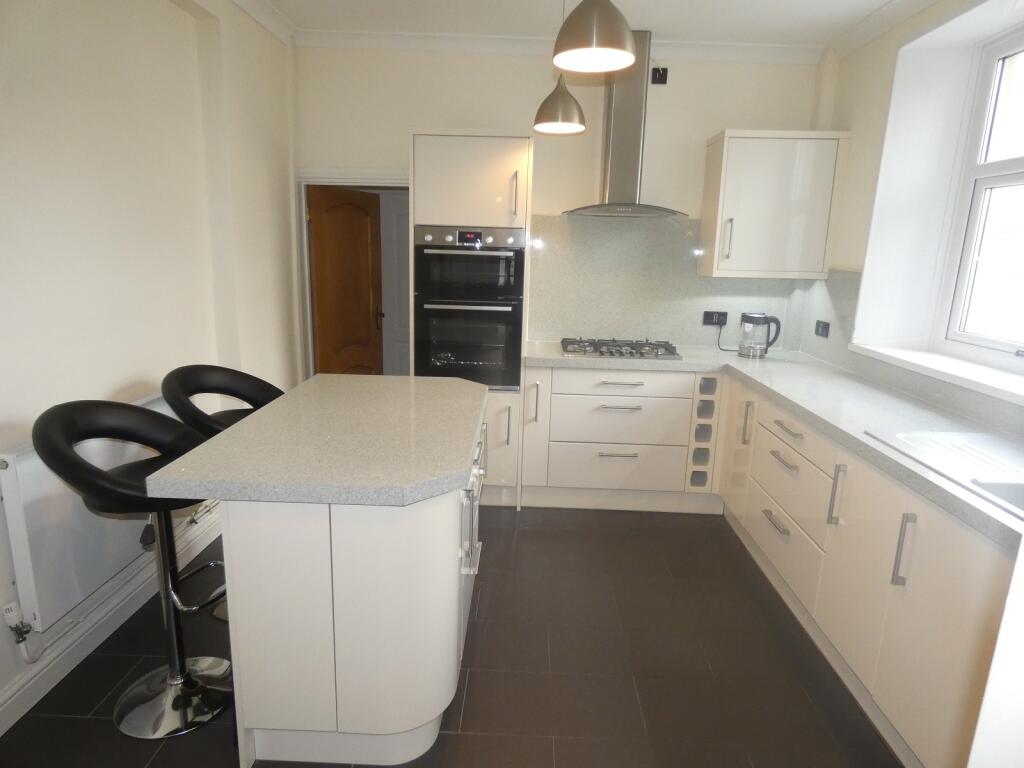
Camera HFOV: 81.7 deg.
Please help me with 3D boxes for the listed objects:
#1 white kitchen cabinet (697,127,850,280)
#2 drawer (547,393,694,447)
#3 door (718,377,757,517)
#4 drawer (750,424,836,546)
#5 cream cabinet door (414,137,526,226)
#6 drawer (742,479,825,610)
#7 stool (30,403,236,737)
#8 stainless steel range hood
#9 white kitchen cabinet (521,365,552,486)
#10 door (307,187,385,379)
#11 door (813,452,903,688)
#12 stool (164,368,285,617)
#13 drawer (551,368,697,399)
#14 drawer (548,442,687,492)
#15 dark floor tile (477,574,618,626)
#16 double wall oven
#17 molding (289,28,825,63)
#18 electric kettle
[{"bbox_3d":[1.500,-1.026,3.480,0.661,0.788,0.359,2,13,2],"label":"white kitchen cabinet"},{"bbox_3d":[0.629,0.155,3.600,0.797,0.282,0.480,2,13,2],"label":"drawer"},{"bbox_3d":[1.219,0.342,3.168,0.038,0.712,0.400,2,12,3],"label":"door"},{"bbox_3d":[1.417,0.418,2.547,0.480,0.286,0.749,2,13,1],"label":"drawer"},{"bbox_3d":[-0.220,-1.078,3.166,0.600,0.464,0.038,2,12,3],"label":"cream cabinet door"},{"bbox_3d":[1.416,0.689,2.612,0.480,0.280,0.790,2,13,2],"label":"drawer"},{"bbox_3d":[-1.171,0.575,1.900,0.530,0.980,0.485,3,13,7],"label":"stool"},{"bbox_3d":[0.661,-1.447,3.358,0.700,0.990,0.467,2,13,2],"label":"stainless steel range hood"},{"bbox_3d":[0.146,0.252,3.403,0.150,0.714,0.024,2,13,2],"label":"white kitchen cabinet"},{"bbox_3d":[-1.184,-0.447,4.347,0.042,1.875,0.755,7,14,24],"label":"door"},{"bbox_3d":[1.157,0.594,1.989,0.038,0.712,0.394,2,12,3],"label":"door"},{"bbox_3d":[-1.159,0.443,2.483,0.530,0.980,0.485,6,14,19],"label":"stool"},{"bbox_3d":[0.634,-0.055,3.544,0.797,0.146,0.480,2,13,1],"label":"drawer"},{"bbox_3d":[0.620,0.432,3.655,0.797,0.283,0.480,2,13,1],"label":"drawer"},{"bbox_3d":[0.157,0.973,2.618,0.605,0.012,0.298,2,13,1],"label":"dark floor tile"},{"bbox_3d":[-0.229,-0.463,3.512,0.595,0.889,0.570,2,13,1],"label":"double wall oven"},{"bbox_3d":[0.257,-1.961,3.434,3.080,0.090,0.080,2,13,1],"label":"molding"},{"bbox_3d":[1.459,-0.284,3.494,0.218,0.248,0.155,5,13,15],"label":"electric kettle"}]

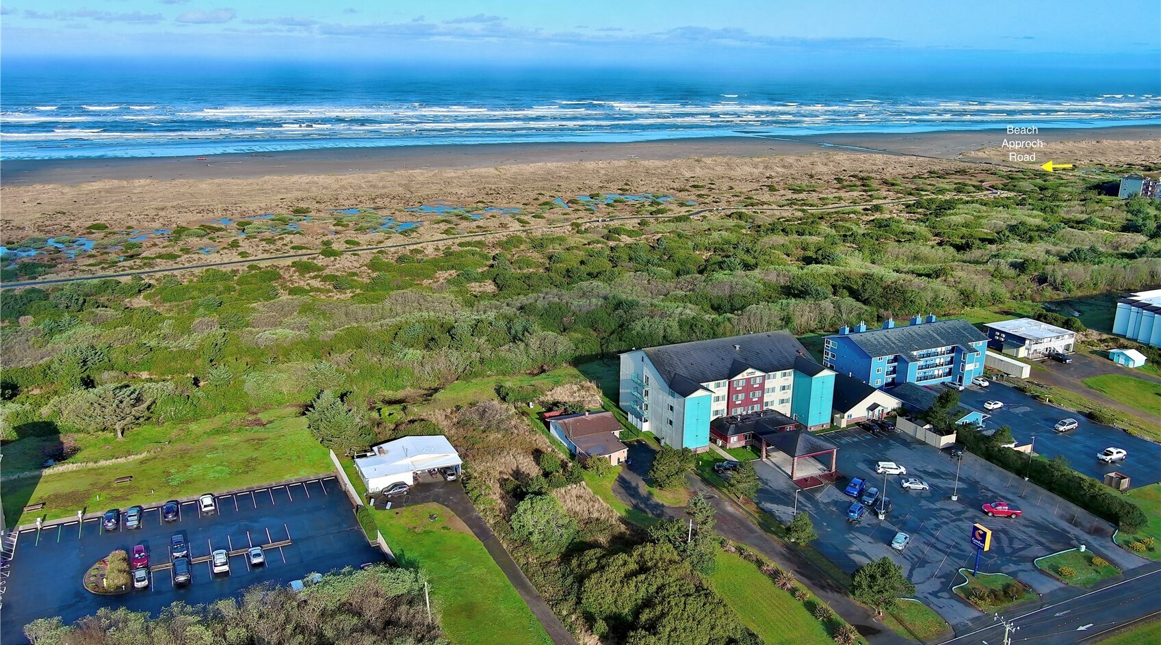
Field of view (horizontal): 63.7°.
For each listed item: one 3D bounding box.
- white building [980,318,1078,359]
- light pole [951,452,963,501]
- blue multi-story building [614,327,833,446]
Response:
[{"bbox_3d":[112.060,4.030,233.890,15.510,5.430,15.300,-7,18,-23],"label":"white building"},{"bbox_3d":[60.914,24.820,150.897,1.050,8.178,1.050,-7,17,-23],"label":"light pole"},{"bbox_3d":[28.670,11.550,186.780,34.120,15.580,27.000,-7,18,-23],"label":"blue multi-story building"}]

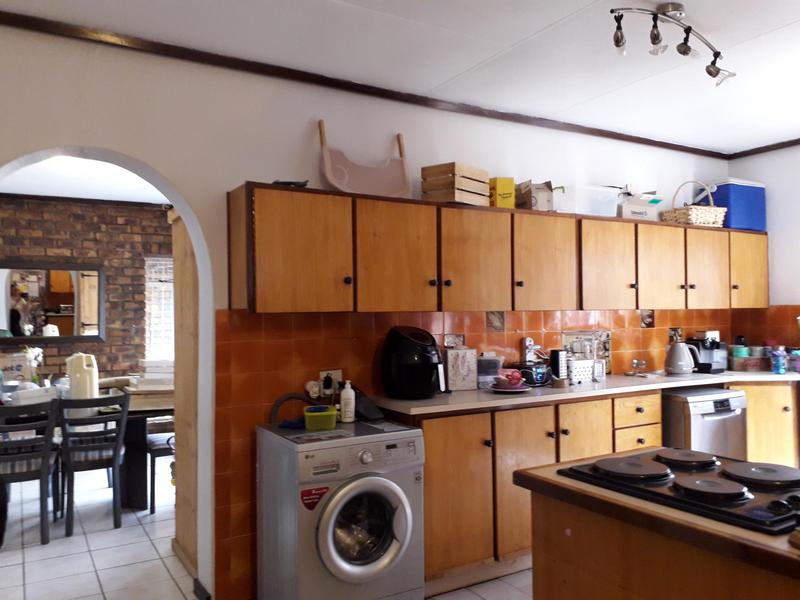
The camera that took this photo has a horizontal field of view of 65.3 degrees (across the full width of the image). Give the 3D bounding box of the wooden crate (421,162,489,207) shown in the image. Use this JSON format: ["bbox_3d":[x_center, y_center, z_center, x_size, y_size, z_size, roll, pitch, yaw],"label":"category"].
[{"bbox_3d":[0.318,-0.626,3.518,0.228,0.212,0.312,-2,-2,44],"label":"wooden crate"}]

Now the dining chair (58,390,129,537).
[{"bbox_3d":[-2.032,1.041,4.118,0.400,0.880,0.520,0,-1,-31],"label":"dining chair"}]

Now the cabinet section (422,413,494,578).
[{"bbox_3d":[0.177,0.950,3.258,0.440,0.760,0.460,0,-1,-31],"label":"cabinet section"}]

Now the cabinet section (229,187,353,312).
[{"bbox_3d":[-0.512,-0.220,2.975,0.521,0.577,0.290,0,-1,-31],"label":"cabinet section"}]

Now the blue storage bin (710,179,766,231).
[{"bbox_3d":[2.579,-0.709,4.891,0.450,0.370,0.285,0,-2,-31],"label":"blue storage bin"}]

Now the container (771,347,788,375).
[{"bbox_3d":[2.521,0.399,4.150,0.105,0.185,0.090,-2,-2,34],"label":"container"}]

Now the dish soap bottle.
[{"bbox_3d":[-0.258,0.483,3.003,0.072,0.203,0.070,-1,-1,-5],"label":"dish soap bottle"}]

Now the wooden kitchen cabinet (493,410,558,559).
[{"bbox_3d":[0.560,0.949,3.490,0.445,0.760,0.460,0,-1,-31],"label":"wooden kitchen cabinet"}]

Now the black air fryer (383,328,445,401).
[{"bbox_3d":[0.074,0.328,3.285,0.335,0.364,0.270,-2,-2,29],"label":"black air fryer"}]

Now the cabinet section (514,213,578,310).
[{"bbox_3d":[0.778,-0.218,3.756,0.500,0.572,0.290,0,-1,-31],"label":"cabinet section"}]

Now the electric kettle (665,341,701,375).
[{"bbox_3d":[1.920,0.387,4.240,0.240,0.230,0.180,-1,-1,22],"label":"electric kettle"}]

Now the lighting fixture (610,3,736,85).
[{"bbox_3d":[1.196,-1.088,2.655,0.880,0.230,0.210,0,-1,-31],"label":"lighting fixture"}]

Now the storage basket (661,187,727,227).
[{"bbox_3d":[2.137,-0.692,4.580,0.440,0.342,0.250,0,-1,-31],"label":"storage basket"}]

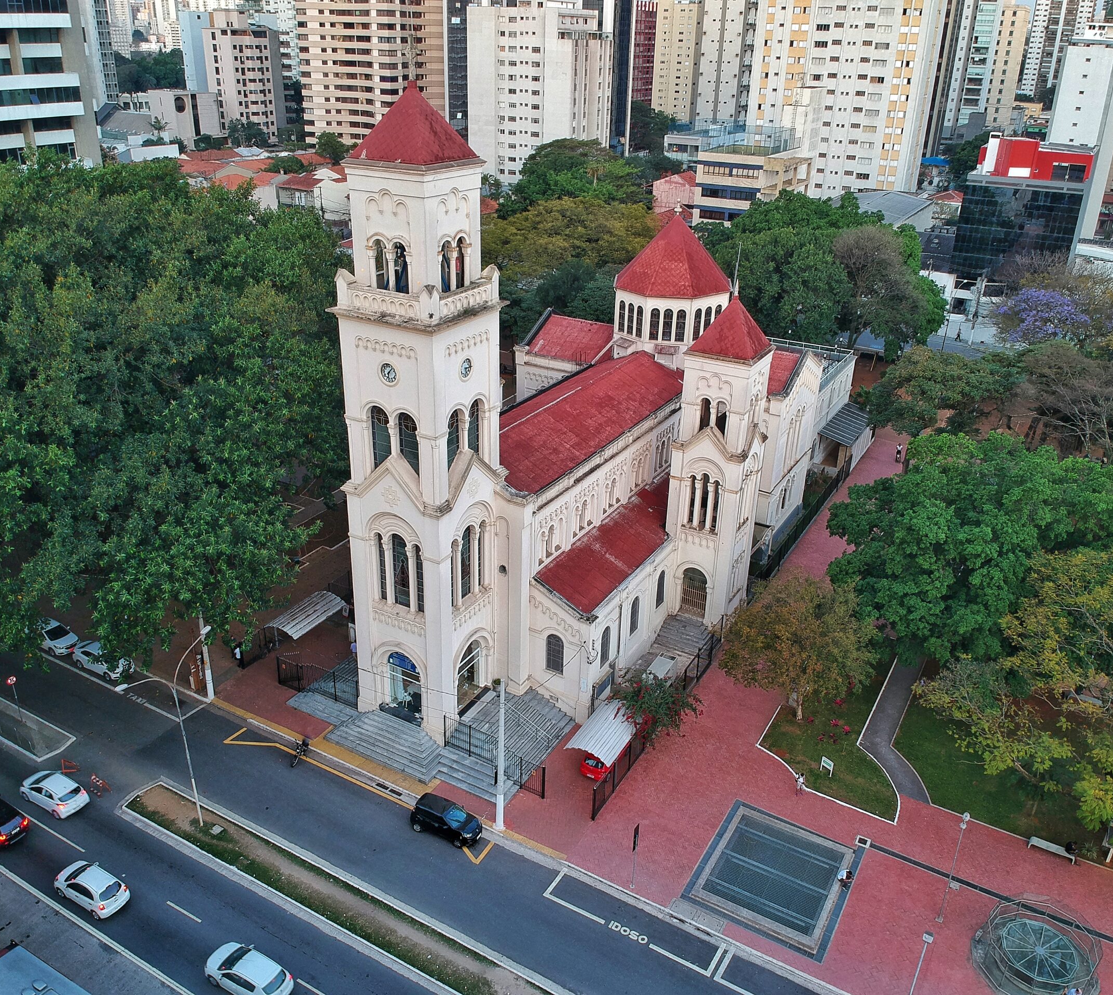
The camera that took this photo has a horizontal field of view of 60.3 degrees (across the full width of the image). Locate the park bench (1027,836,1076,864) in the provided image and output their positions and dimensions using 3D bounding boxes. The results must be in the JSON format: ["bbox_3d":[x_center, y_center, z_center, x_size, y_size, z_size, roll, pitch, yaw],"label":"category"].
[{"bbox_3d":[24.871,17.652,48.089,2.100,0.450,0.550,15,28,26],"label":"park bench"}]

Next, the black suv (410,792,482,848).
[{"bbox_3d":[-5.620,16.816,50.004,3.700,1.530,1.680,12,27,21],"label":"black suv"}]

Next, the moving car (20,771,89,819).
[{"bbox_3d":[-26.010,15.047,49.512,3.950,1.470,1.700,15,28,26],"label":"moving car"}]

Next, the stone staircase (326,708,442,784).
[{"bbox_3d":[-9.439,13.549,53.508,7.200,1.400,2.400,15,28,26],"label":"stone staircase"}]

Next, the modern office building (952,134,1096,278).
[{"bbox_3d":[68.013,-39.087,140.968,15.100,25.800,18.500,15,28,26],"label":"modern office building"}]

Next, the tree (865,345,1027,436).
[{"bbox_3d":[40.096,-10.718,100.281,15.600,9.800,14.000,12,27,20],"label":"tree"}]

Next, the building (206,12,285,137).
[{"bbox_3d":[-99.106,-134.619,306.039,20.500,36.500,18.000,-2,26,-8],"label":"building"}]

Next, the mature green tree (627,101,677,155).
[{"bbox_3d":[30.142,-114.801,298.000,15.000,15.000,14.000,4,25,4],"label":"mature green tree"}]

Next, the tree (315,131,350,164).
[{"bbox_3d":[-57.115,-89.500,245.000,9.000,8.200,8.500,-4,26,-12],"label":"tree"}]

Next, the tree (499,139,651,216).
[{"bbox_3d":[3.256,-52.877,172.000,26.000,20.500,21.000,2,25,0],"label":"tree"}]

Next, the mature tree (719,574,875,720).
[{"bbox_3d":[14.314,9.447,57.540,9.000,9.500,9.000,9,26,15],"label":"mature tree"}]

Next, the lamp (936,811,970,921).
[{"bbox_3d":[17.752,16.745,42.955,0.420,6.100,1.100,15,28,26],"label":"lamp"}]

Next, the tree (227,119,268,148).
[{"bbox_3d":[-88.652,-104.419,275.000,11.000,8.300,10.500,15,28,26],"label":"tree"}]

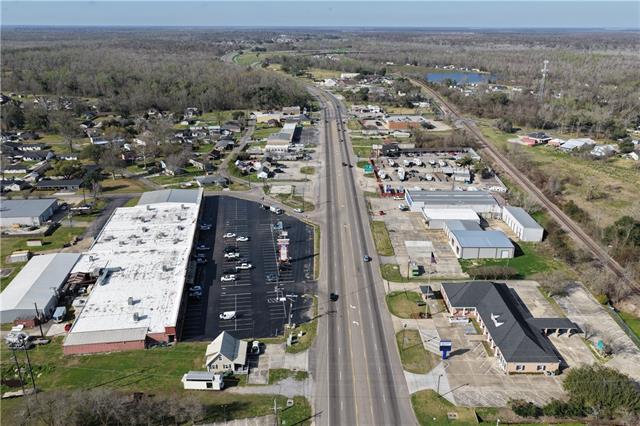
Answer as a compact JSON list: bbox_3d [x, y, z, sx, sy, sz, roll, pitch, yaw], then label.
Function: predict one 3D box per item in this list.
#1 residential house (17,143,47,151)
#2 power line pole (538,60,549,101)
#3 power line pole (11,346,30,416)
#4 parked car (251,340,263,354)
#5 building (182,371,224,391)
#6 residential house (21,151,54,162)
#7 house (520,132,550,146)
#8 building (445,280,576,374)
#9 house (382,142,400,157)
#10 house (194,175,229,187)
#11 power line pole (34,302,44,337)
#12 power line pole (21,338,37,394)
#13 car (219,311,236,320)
[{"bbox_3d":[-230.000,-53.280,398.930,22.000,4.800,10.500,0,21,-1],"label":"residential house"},{"bbox_3d":[287.940,-167.000,637.600,5.500,54.000,5.500,0,21,0],"label":"power line pole"},{"bbox_3d":[-77.032,43.488,128.439,0.500,22.000,0.500,0,21,0],"label":"power line pole"},{"bbox_3d":[-20.560,43.240,160.600,2.000,1.800,5.200,0,21,0],"label":"parked car"},{"bbox_3d":[-33.457,48.383,142.819,10.400,3.100,3.600,1,21,1],"label":"building"},{"bbox_3d":[-217.330,-44.550,385.130,22.500,4.800,13.000,0,21,0],"label":"residential house"},{"bbox_3d":[193.250,-65.660,444.010,25.000,5.300,13.500,-11,24,-27],"label":"house"},{"bbox_3d":[64.200,35.250,165.890,37.500,7.300,47.000,0,21,0],"label":"building"},{"bbox_3d":[56.580,-48.750,390.940,12.500,5.000,20.000,2,21,5],"label":"house"},{"bbox_3d":[-69.620,-20.330,323.510,21.000,4.400,13.000,0,21,0],"label":"house"},{"bbox_3d":[-89.590,34.230,158.670,0.400,12.700,0.400,0,21,0],"label":"power line pole"},{"bbox_3d":[-76.827,42.647,132.077,0.500,21.000,0.500,0,21,0],"label":"power line pole"},{"bbox_3d":[-31.700,35.280,171.670,5.500,2.150,2.050,-3,21,-10],"label":"car"}]

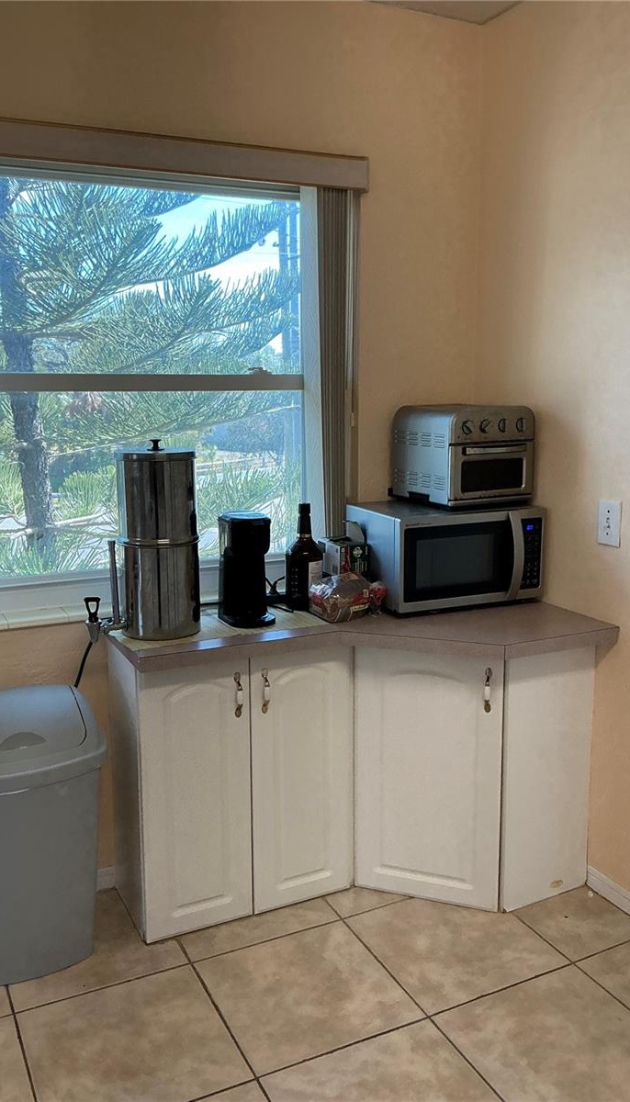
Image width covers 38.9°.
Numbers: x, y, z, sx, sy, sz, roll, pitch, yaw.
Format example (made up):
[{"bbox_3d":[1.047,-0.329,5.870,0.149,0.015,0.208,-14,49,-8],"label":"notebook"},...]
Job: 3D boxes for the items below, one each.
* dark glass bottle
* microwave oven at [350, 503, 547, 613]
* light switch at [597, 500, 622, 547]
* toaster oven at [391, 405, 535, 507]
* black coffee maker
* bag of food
[{"bbox_3d":[-0.028,0.020,2.642,0.112,0.303,0.112,0,10,0],"label":"dark glass bottle"},{"bbox_3d":[0.398,0.008,2.729,0.477,0.279,0.381,-4,11,-21],"label":"microwave oven"},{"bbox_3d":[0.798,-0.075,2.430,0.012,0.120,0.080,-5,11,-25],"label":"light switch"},{"bbox_3d":[0.455,-0.291,2.737,0.326,0.301,0.301,-6,11,-29],"label":"toaster oven"},{"bbox_3d":[-0.182,0.049,2.489,0.138,0.301,0.172,-5,11,-25],"label":"black coffee maker"},{"bbox_3d":[0.098,0.120,2.578,0.189,0.125,0.159,-5,11,-25],"label":"bag of food"}]

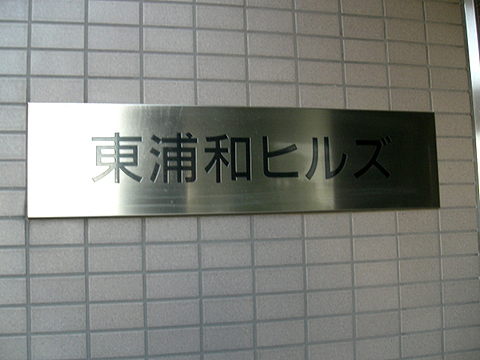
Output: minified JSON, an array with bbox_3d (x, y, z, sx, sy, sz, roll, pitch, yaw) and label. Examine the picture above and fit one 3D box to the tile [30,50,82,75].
[{"bbox_3d":[-0.323,-0.205,0.932,0.095,0.045,0.009,-1,-5,-13],"label":"tile"}]

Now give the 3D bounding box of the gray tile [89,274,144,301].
[{"bbox_3d":[-0.218,0.188,0.923,0.095,0.045,0.009,-1,-5,-13],"label":"gray tile"}]

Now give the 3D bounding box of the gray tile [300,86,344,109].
[{"bbox_3d":[0.160,-0.163,1.042,0.095,0.045,0.009,-1,-5,-13],"label":"gray tile"}]

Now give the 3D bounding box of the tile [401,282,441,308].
[{"bbox_3d":[0.362,0.231,1.060,0.095,0.045,0.008,0,-5,-13],"label":"tile"}]

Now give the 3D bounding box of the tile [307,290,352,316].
[{"bbox_3d":[0.170,0.234,1.013,0.095,0.045,0.010,-1,-5,-14],"label":"tile"}]

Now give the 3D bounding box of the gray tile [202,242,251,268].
[{"bbox_3d":[-0.025,0.138,0.973,0.095,0.045,0.008,0,-5,-13],"label":"gray tile"}]

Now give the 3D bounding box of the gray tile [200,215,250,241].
[{"bbox_3d":[-0.027,0.088,0.975,0.095,0.045,0.009,-1,-5,-13],"label":"gray tile"}]

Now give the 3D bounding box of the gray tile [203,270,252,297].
[{"bbox_3d":[-0.023,0.188,0.968,0.095,0.045,0.008,0,-5,-13],"label":"gray tile"}]

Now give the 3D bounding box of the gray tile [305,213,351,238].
[{"bbox_3d":[0.169,0.086,1.024,0.095,0.045,0.009,-1,-5,-13],"label":"gray tile"}]

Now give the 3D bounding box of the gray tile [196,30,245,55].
[{"bbox_3d":[-0.038,-0.261,1.006,0.095,0.045,0.010,-1,-5,-14],"label":"gray tile"}]

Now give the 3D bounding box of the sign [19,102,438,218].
[{"bbox_3d":[0.024,-0.039,0.991,0.800,0.200,0.013,0,-5,-13],"label":"sign"}]

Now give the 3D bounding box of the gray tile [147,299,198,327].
[{"bbox_3d":[-0.120,0.237,0.944,0.095,0.045,0.009,-1,-5,-13],"label":"gray tile"}]

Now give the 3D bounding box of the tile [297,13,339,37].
[{"bbox_3d":[0.154,-0.310,1.056,0.095,0.045,0.009,-1,-5,-13],"label":"tile"}]

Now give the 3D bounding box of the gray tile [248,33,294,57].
[{"bbox_3d":[0.059,-0.262,1.030,0.095,0.045,0.010,-1,-5,-14],"label":"gray tile"}]

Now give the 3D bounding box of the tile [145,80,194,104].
[{"bbox_3d":[-0.132,-0.162,0.974,0.095,0.045,0.009,-1,-5,-13],"label":"tile"}]

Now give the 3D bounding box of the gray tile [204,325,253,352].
[{"bbox_3d":[-0.024,0.287,0.963,0.095,0.045,0.009,-1,-5,-13],"label":"gray tile"}]

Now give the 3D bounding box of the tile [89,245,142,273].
[{"bbox_3d":[-0.220,0.139,0.929,0.095,0.045,0.008,0,-5,-13],"label":"tile"}]

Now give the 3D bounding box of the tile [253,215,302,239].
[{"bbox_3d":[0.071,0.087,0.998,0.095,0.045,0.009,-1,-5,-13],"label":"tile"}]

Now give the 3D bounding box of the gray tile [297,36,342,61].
[{"bbox_3d":[0.157,-0.262,1.054,0.095,0.045,0.008,0,-5,-13],"label":"gray tile"}]

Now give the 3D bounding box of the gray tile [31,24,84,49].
[{"bbox_3d":[-0.323,-0.255,0.936,0.095,0.045,0.009,-1,-5,-13],"label":"gray tile"}]

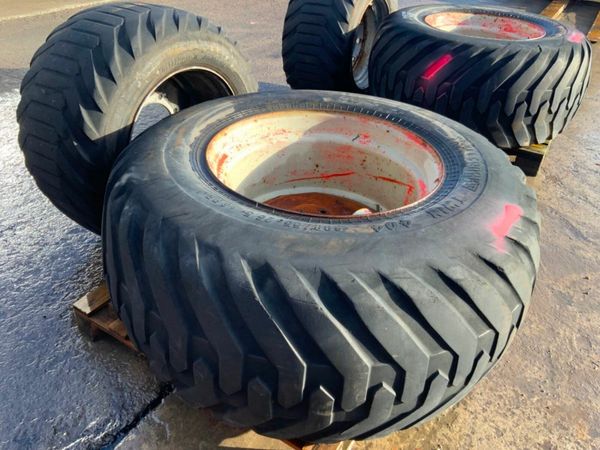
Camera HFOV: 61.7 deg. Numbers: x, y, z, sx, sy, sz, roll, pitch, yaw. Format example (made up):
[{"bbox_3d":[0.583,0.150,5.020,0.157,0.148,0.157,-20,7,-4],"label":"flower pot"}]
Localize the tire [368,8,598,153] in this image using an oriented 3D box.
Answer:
[{"bbox_3d":[1.108,-0.989,3.207,1.330,0.605,1.330,3,34,0],"label":"tire"}]

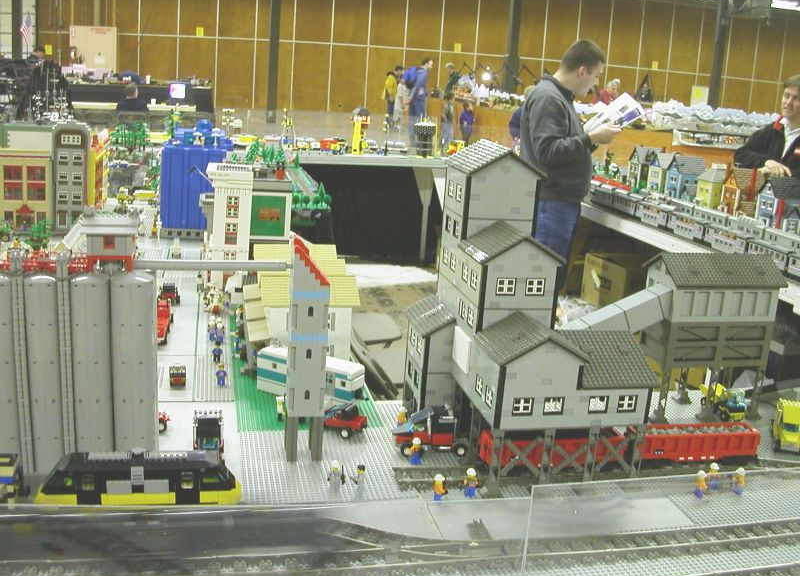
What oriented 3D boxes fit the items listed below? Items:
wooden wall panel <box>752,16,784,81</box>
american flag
[{"bbox_3d":[13.371,-8.581,30.907,1.220,2.440,0.050,1,14,-13],"label":"wooden wall panel"},{"bbox_3d":[-5.248,-3.628,12.000,0.190,0.480,0.100,1,14,-11],"label":"american flag"}]

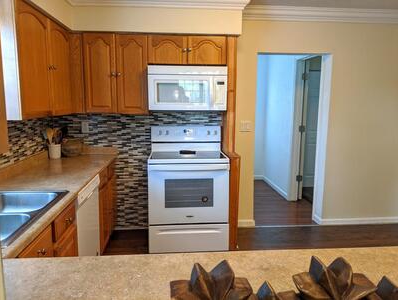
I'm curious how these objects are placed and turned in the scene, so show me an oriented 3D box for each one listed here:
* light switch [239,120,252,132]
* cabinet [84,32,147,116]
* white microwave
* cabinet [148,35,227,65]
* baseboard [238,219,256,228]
[{"bbox_3d":[0.528,-0.265,3.516,0.126,0.119,0.015,0,8,-4],"label":"light switch"},{"bbox_3d":[-0.810,-0.753,3.186,0.614,0.759,0.327,0,8,-4],"label":"cabinet"},{"bbox_3d":[-0.118,-0.622,3.221,0.761,0.419,0.400,0,8,-4],"label":"white microwave"},{"bbox_3d":[-0.119,-0.998,3.204,0.761,0.275,0.327,0,8,-4],"label":"cabinet"},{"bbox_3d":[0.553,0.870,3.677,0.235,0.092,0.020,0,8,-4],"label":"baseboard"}]

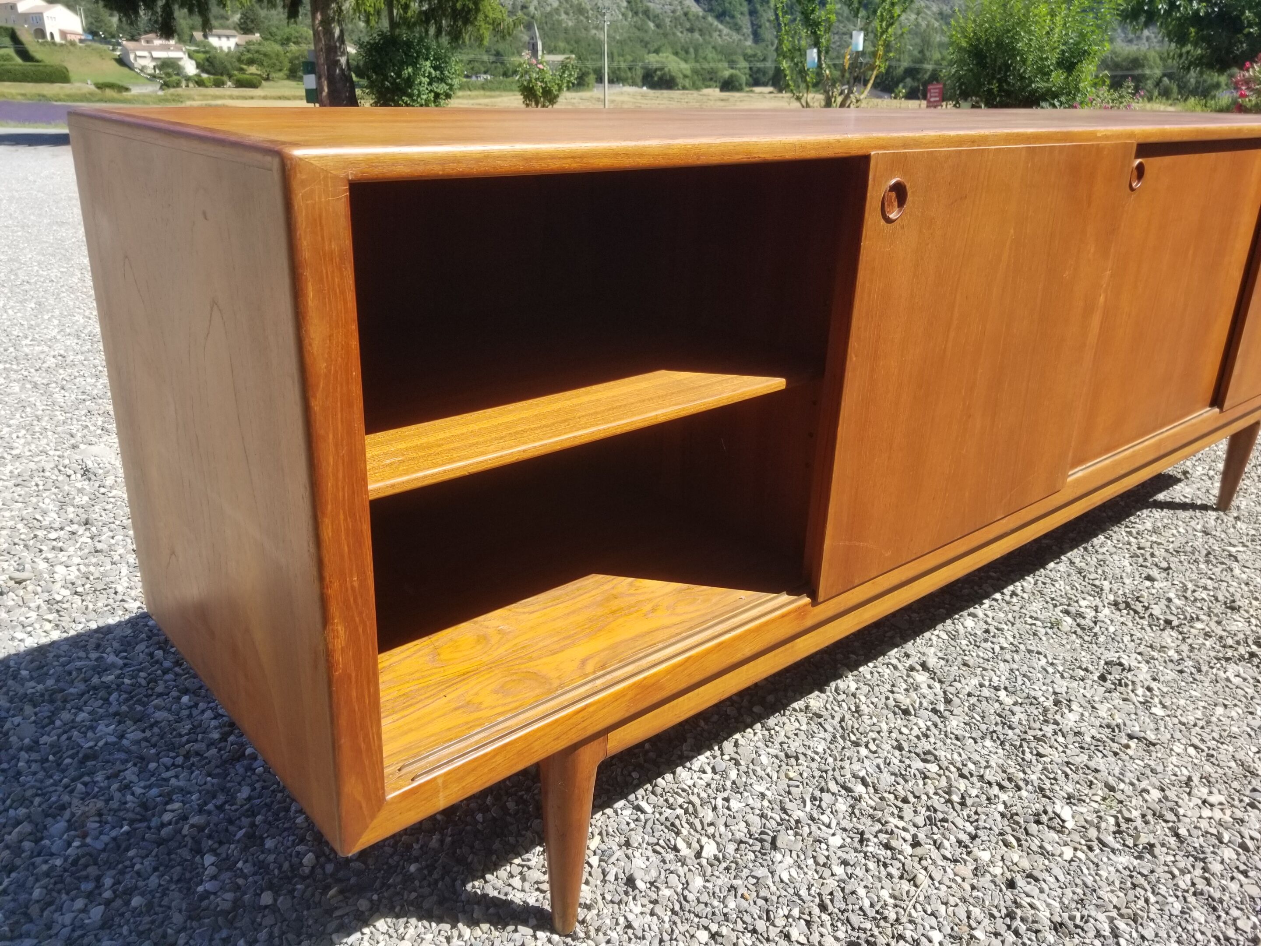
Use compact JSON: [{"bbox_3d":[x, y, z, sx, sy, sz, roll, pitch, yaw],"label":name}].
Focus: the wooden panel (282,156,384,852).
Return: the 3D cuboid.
[{"bbox_3d":[-0.205,0.051,0.664,0.042,0.530,0.025,-16,29,-38],"label":"wooden panel"}]

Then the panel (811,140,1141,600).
[{"bbox_3d":[0.440,-0.147,1.186,0.596,0.493,0.020,-16,29,-38],"label":"panel"}]

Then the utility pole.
[{"bbox_3d":[-2.092,-34.177,78.890,0.280,7.385,0.280,2,22,-2],"label":"utility pole"}]

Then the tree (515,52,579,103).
[{"bbox_3d":[-1.136,-5.251,12.928,0.857,0.898,0.772,0,22,-5],"label":"tree"}]

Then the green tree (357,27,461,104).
[{"bbox_3d":[-3.366,-6.072,14.415,1.549,1.314,1.394,-2,23,-12],"label":"green tree"}]

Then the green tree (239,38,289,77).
[{"bbox_3d":[-43.423,-49.201,112.222,5.577,4.282,5.020,-5,23,-19],"label":"green tree"}]

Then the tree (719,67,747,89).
[{"bbox_3d":[16.811,-65.053,156.159,4.537,3.302,4.083,4,22,4],"label":"tree"}]

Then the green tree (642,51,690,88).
[{"bbox_3d":[6.370,-72.454,170.103,8.677,5.866,7.809,3,22,1],"label":"green tree"}]

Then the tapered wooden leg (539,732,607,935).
[{"bbox_3d":[-0.064,0.366,0.972,0.058,0.274,0.058,-16,29,-38],"label":"tapered wooden leg"}]

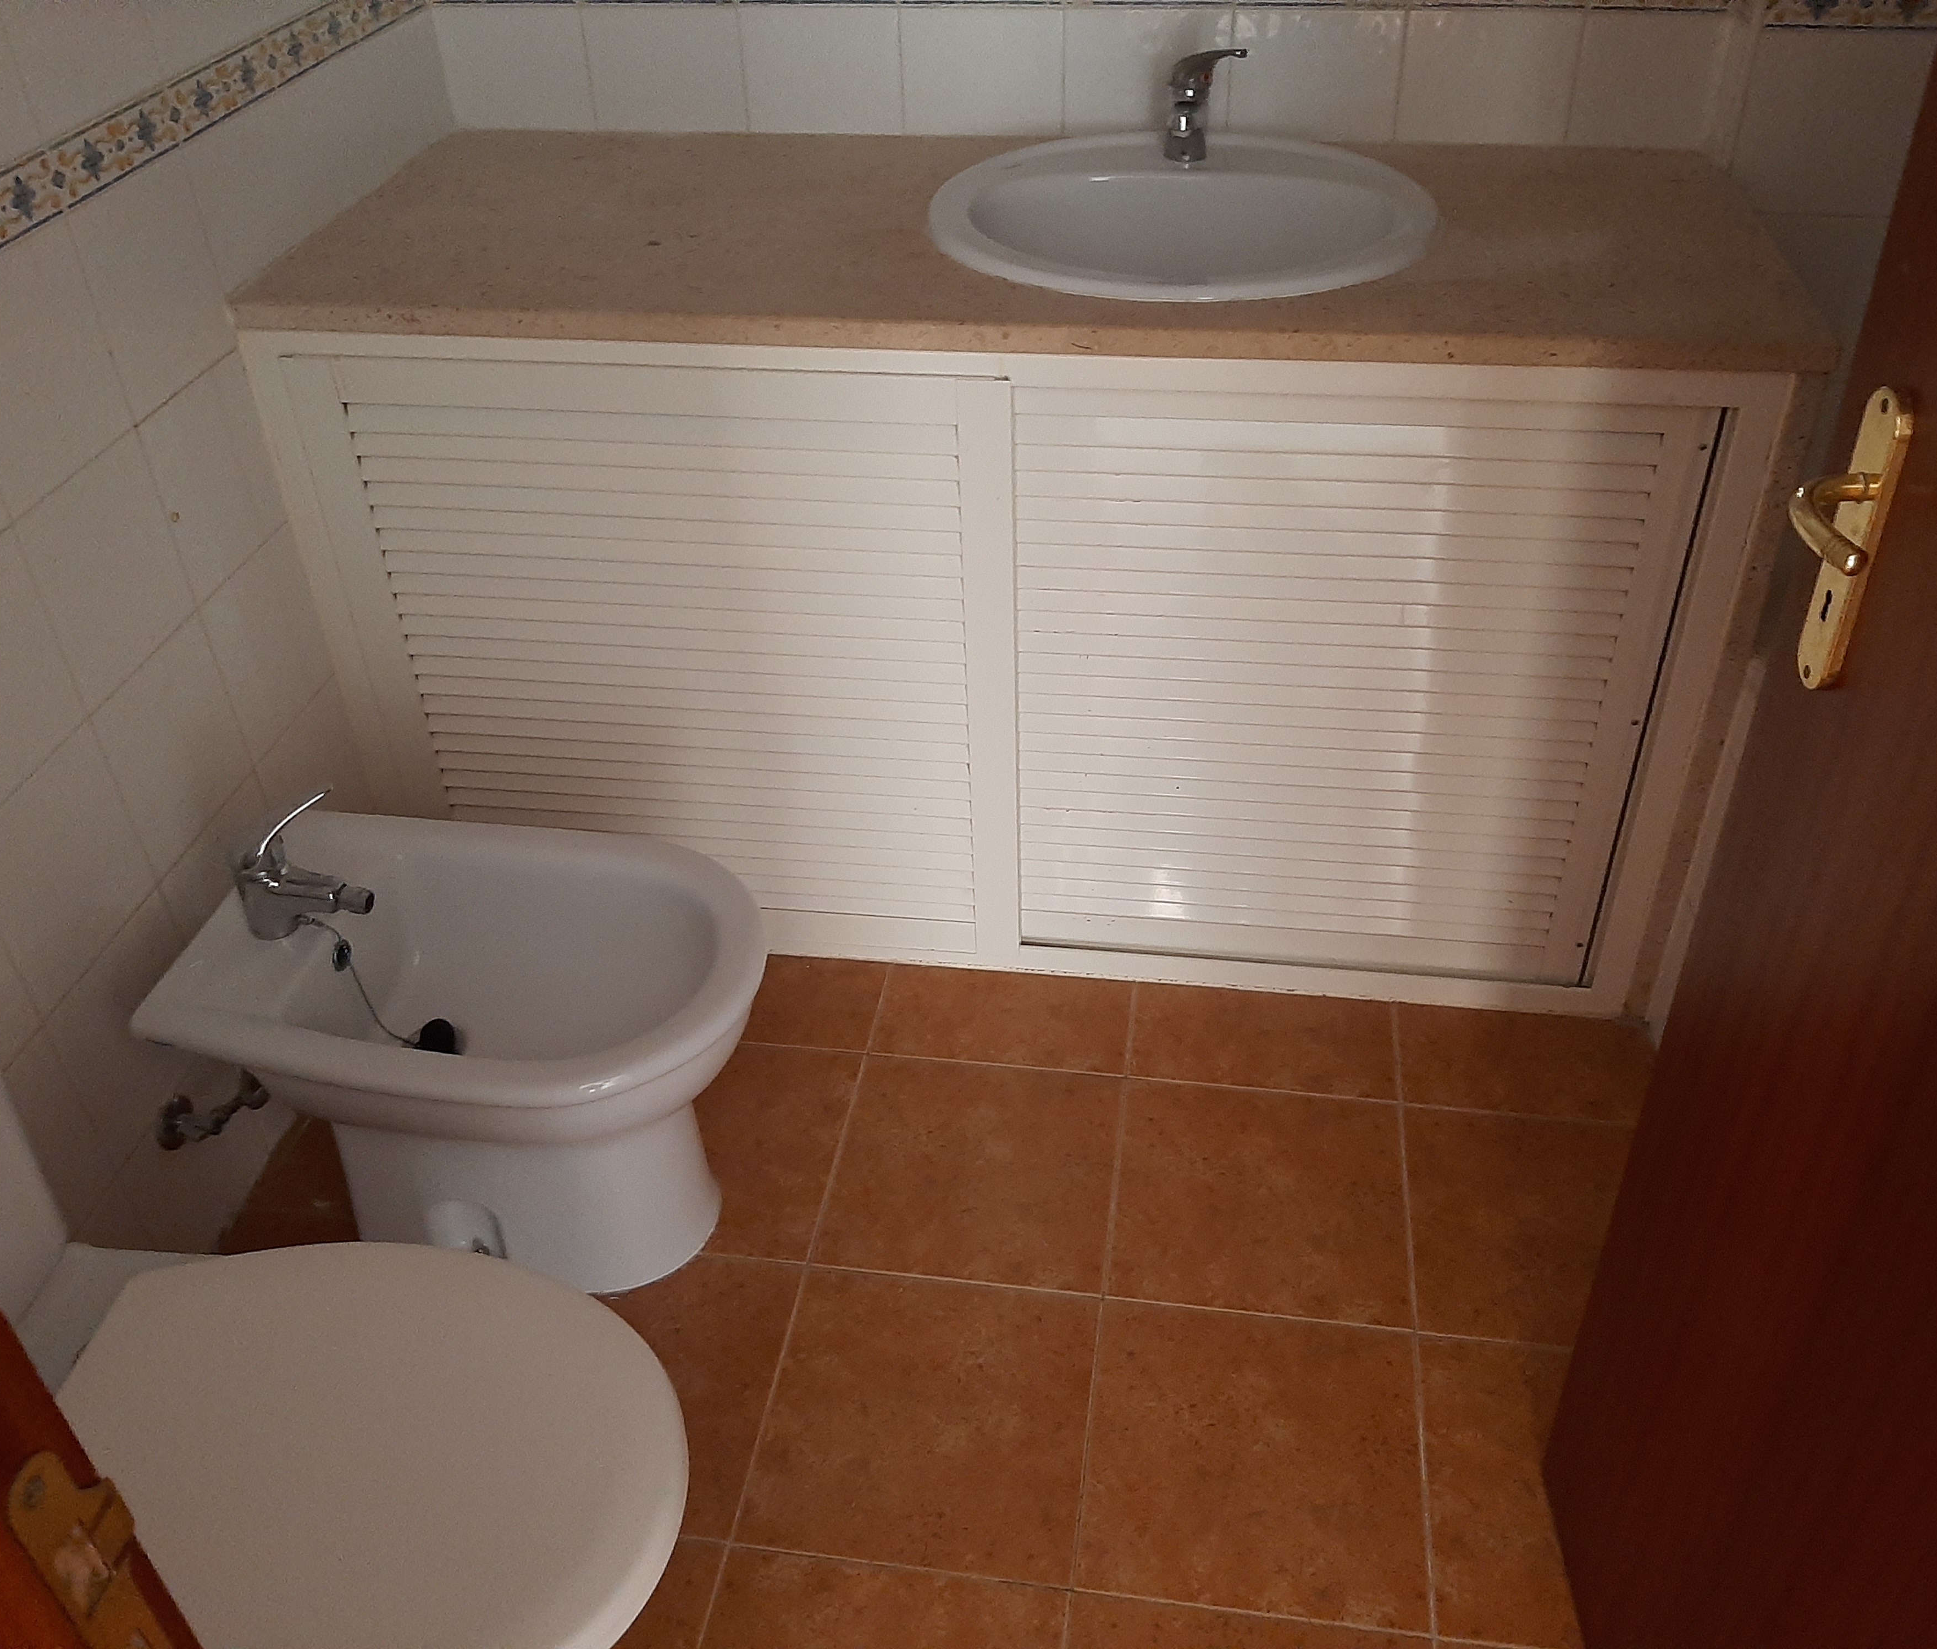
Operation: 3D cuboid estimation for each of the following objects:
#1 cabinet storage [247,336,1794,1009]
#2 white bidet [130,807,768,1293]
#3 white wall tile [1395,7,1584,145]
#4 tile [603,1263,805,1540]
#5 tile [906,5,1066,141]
[{"bbox_3d":[0.056,-0.323,2.169,1.543,0.812,0.613,4,37,8],"label":"cabinet storage"},{"bbox_3d":[-0.475,0.259,1.782,0.570,0.385,0.372,4,38,8],"label":"white bidet"},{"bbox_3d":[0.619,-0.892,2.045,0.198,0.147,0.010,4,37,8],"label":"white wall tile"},{"bbox_3d":[-0.352,0.557,1.726,0.314,0.010,0.314,4,38,8],"label":"tile"},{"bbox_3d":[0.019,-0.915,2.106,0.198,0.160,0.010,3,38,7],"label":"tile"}]

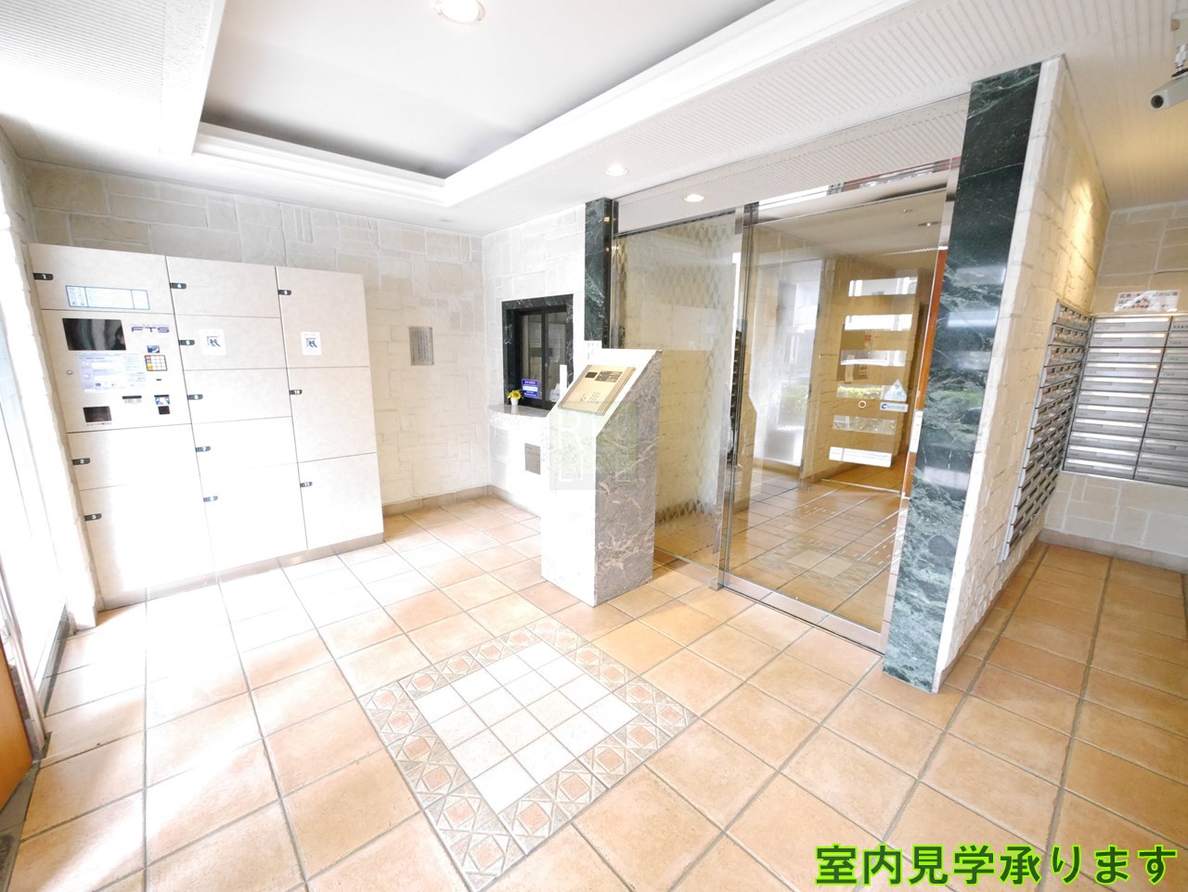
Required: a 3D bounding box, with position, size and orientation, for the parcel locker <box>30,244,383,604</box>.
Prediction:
[{"bbox_3d":[-2.280,-0.160,3.100,1.470,1.880,0.550,-9,15,-41],"label":"parcel locker"}]

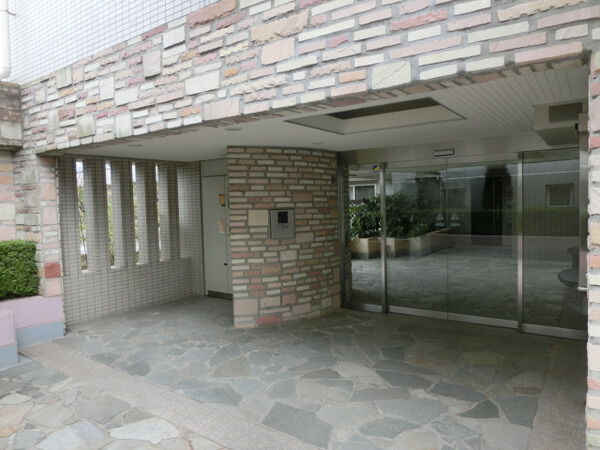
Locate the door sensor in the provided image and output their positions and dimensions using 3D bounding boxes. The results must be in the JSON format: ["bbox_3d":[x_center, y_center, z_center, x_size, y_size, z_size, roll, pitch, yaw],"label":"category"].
[{"bbox_3d":[1.746,-0.883,5.055,0.245,0.070,0.055,1,4,35],"label":"door sensor"}]

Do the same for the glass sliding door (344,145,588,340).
[{"bbox_3d":[1.840,0.180,5.180,2.950,2.080,0.150,1,4,35],"label":"glass sliding door"}]

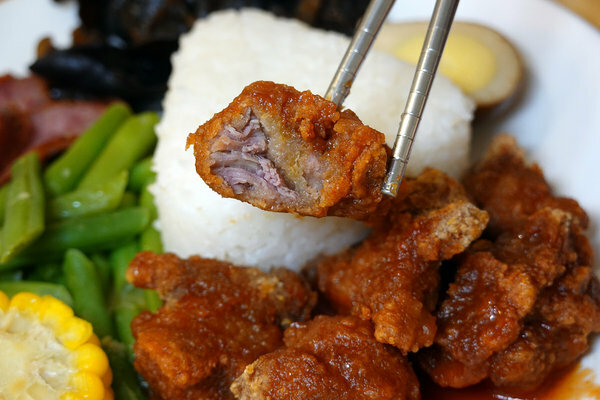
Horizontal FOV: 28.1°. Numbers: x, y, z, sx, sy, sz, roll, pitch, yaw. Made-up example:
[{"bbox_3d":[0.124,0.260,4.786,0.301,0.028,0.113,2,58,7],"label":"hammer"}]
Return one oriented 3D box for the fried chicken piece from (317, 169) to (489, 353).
[{"bbox_3d":[0.031,0.018,0.360,0.047,0.037,0.054,12,43,13],"label":"fried chicken piece"}]

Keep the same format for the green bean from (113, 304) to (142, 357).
[{"bbox_3d":[-0.052,0.038,0.356,0.009,0.009,0.027,-7,42,-7],"label":"green bean"}]

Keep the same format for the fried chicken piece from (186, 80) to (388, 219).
[{"bbox_3d":[-0.004,-0.015,0.348,0.056,0.035,0.037,8,43,9],"label":"fried chicken piece"}]

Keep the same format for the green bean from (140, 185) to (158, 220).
[{"bbox_3d":[-0.049,0.001,0.392,0.009,0.009,0.025,-9,43,-10],"label":"green bean"}]

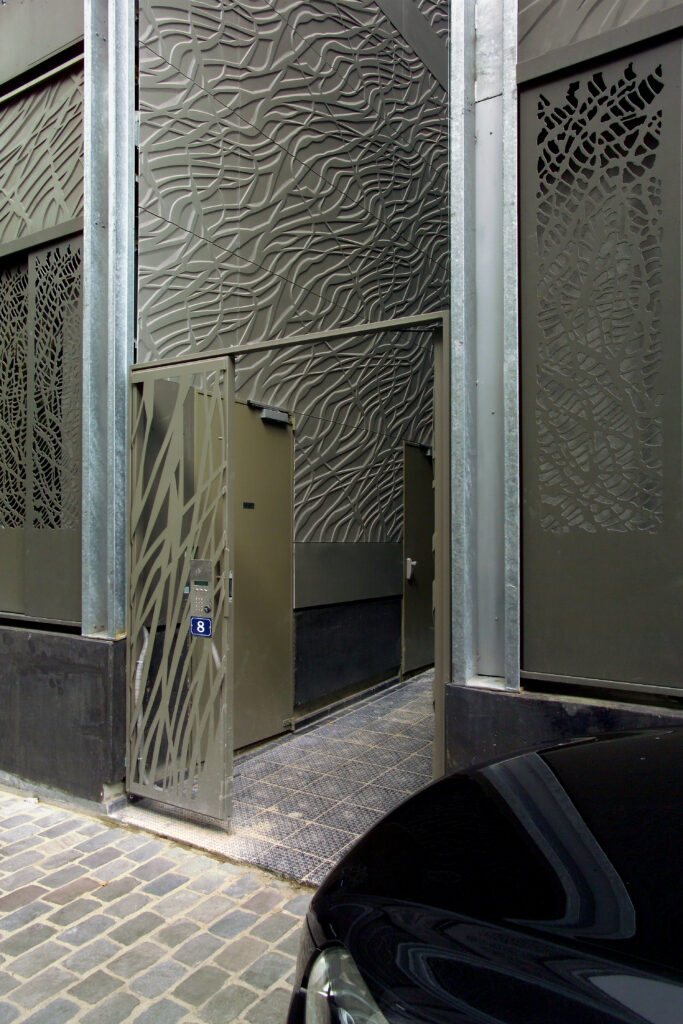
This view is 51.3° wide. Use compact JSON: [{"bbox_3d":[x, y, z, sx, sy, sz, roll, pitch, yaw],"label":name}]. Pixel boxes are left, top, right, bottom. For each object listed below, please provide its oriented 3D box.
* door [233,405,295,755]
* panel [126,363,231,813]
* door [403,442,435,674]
[{"bbox_3d":[-0.627,0.408,4.697,0.055,2.256,0.977,-1,-2,33],"label":"door"},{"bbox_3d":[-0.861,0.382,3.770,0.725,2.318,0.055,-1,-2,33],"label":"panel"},{"bbox_3d":[0.794,0.431,6.910,0.055,2.130,0.868,-1,-2,33],"label":"door"}]

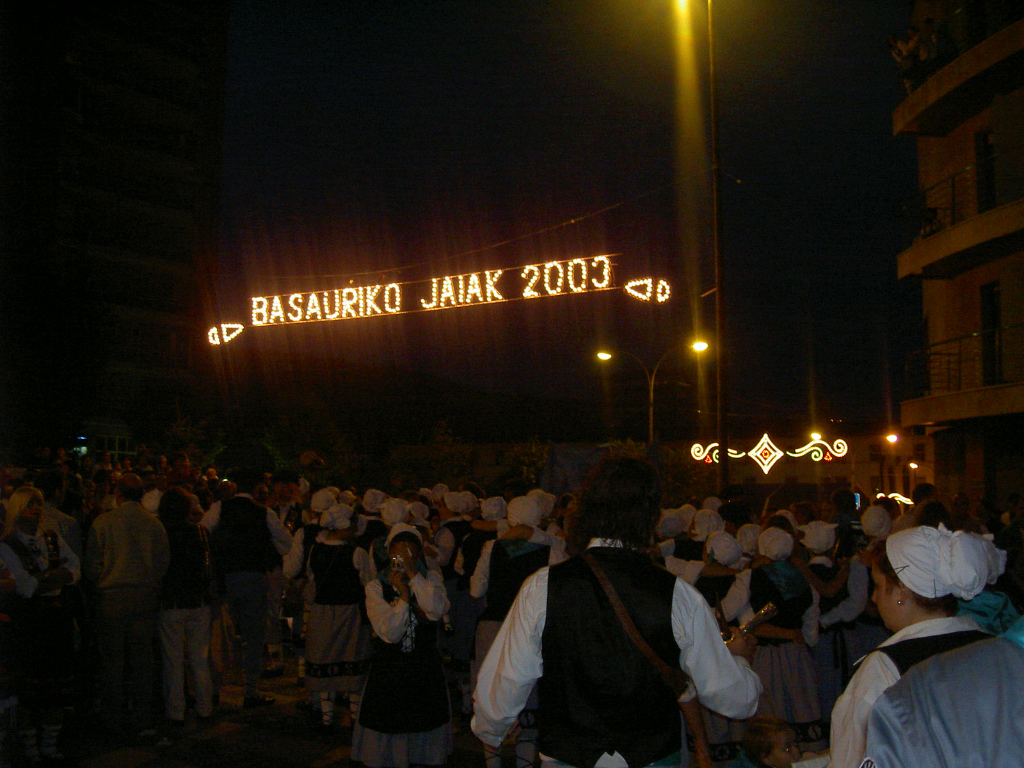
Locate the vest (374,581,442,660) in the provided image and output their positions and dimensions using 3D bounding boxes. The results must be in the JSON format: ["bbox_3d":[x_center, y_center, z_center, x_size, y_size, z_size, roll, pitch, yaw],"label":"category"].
[{"bbox_3d":[-0.527,1.191,5.850,0.350,0.430,0.230,1,-6,-3],"label":"vest"}]

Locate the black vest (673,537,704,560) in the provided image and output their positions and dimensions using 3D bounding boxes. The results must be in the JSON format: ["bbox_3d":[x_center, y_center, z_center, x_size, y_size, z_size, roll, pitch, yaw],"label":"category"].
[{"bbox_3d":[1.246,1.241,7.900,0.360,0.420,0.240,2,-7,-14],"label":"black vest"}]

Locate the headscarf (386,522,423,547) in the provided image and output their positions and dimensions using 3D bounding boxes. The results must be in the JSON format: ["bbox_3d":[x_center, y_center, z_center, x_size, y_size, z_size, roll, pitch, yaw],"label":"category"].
[{"bbox_3d":[-0.588,0.837,6.300,0.210,0.200,0.240,1,-7,-5],"label":"headscarf"}]

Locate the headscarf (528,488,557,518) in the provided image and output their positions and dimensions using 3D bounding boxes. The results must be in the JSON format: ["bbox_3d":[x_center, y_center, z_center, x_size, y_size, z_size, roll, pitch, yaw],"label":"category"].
[{"bbox_3d":[0.208,0.847,8.200,0.220,0.210,0.240,0,-5,0],"label":"headscarf"}]

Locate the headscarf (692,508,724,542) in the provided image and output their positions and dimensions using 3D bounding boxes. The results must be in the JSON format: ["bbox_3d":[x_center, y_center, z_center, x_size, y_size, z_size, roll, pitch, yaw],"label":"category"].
[{"bbox_3d":[1.379,0.991,8.100,0.220,0.230,0.240,0,-5,0],"label":"headscarf"}]

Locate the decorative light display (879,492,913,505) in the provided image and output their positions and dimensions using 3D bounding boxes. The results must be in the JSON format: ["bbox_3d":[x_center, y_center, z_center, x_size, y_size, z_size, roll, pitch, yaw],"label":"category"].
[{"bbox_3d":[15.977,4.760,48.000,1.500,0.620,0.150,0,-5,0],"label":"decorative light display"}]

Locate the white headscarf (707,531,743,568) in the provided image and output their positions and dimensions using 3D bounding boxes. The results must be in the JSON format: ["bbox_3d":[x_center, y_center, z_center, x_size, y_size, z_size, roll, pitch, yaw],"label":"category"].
[{"bbox_3d":[1.125,0.874,6.100,0.190,0.195,0.240,3,-6,-25],"label":"white headscarf"}]

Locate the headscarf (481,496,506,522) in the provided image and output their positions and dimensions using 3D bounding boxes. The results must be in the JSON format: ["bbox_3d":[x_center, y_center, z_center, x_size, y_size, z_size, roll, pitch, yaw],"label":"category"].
[{"bbox_3d":[-0.133,0.922,8.500,0.190,0.185,0.220,0,-6,10],"label":"headscarf"}]

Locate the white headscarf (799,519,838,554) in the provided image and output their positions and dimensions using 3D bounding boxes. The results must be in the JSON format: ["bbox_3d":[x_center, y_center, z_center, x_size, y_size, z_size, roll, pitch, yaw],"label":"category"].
[{"bbox_3d":[1.854,0.914,6.900,0.200,0.200,0.230,1,-6,0],"label":"white headscarf"}]

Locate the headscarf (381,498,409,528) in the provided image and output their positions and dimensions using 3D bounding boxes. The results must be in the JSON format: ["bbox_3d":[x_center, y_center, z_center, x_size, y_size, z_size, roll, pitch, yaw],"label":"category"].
[{"bbox_3d":[-0.894,0.979,8.800,0.220,0.220,0.240,2,-6,-20],"label":"headscarf"}]

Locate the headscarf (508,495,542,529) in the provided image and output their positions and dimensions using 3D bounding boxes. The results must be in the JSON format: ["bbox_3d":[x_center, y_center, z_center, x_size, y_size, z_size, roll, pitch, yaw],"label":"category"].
[{"bbox_3d":[0.076,0.790,7.100,0.230,0.200,0.250,0,-7,0],"label":"headscarf"}]

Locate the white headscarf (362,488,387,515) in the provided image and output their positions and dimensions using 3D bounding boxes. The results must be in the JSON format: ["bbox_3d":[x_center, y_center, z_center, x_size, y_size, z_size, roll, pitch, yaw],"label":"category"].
[{"bbox_3d":[-1.094,0.935,9.200,0.215,0.205,0.250,0,-7,0],"label":"white headscarf"}]

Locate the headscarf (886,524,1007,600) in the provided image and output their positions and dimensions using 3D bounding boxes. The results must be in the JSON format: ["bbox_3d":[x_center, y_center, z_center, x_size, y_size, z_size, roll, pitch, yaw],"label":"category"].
[{"bbox_3d":[0.997,0.409,2.650,0.200,0.180,0.270,5,-7,-38],"label":"headscarf"}]

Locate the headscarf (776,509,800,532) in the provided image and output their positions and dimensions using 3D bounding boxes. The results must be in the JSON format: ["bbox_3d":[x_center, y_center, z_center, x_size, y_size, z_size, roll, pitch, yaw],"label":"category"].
[{"bbox_3d":[1.882,0.951,7.900,0.220,0.180,0.190,4,-6,-30],"label":"headscarf"}]

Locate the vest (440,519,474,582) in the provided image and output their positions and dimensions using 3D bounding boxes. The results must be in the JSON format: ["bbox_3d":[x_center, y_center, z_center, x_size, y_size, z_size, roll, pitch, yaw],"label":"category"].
[{"bbox_3d":[-0.380,1.223,8.500,0.360,0.470,0.250,1,-5,-15],"label":"vest"}]

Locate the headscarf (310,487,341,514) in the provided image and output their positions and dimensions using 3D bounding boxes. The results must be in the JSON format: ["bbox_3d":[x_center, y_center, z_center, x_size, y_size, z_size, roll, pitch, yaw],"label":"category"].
[{"bbox_3d":[-1.441,0.898,8.900,0.220,0.200,0.250,-1,-7,6],"label":"headscarf"}]

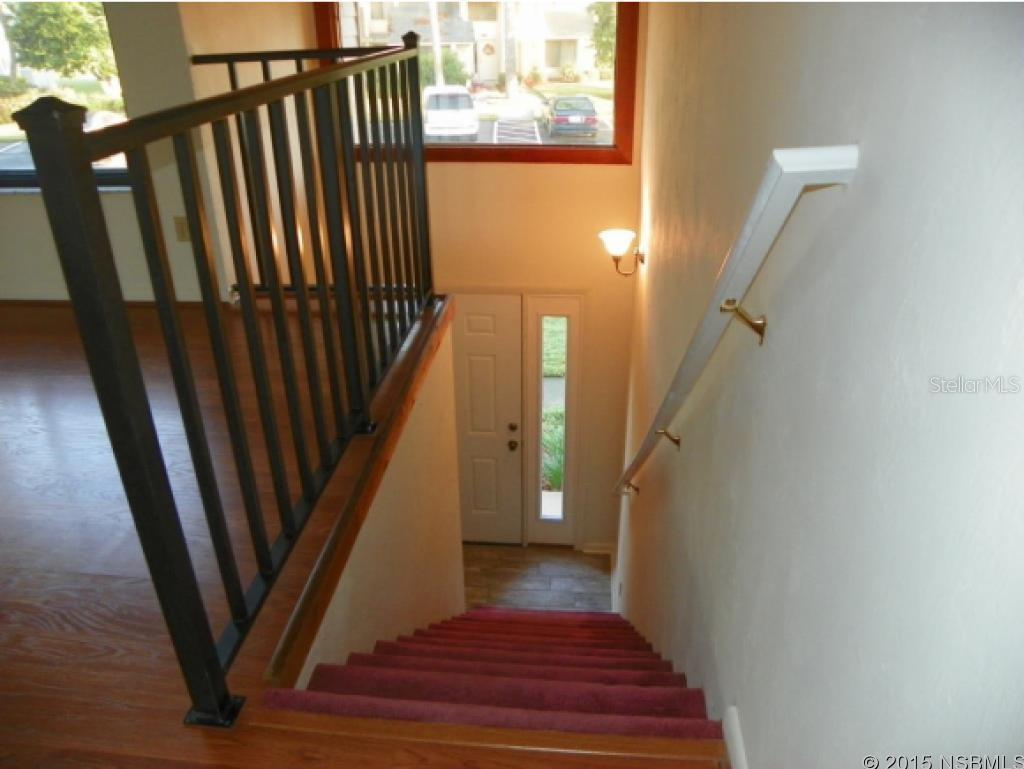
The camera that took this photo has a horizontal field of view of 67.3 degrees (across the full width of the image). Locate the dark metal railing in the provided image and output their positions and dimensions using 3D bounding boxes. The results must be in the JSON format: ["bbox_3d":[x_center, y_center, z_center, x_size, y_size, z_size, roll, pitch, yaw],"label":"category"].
[{"bbox_3d":[-0.931,-0.390,2.231,1.026,1.104,2.334,2,27,5],"label":"dark metal railing"}]

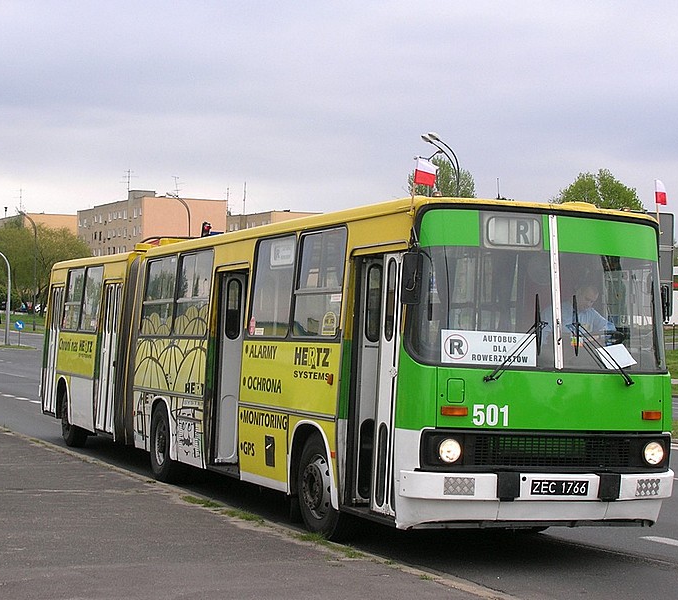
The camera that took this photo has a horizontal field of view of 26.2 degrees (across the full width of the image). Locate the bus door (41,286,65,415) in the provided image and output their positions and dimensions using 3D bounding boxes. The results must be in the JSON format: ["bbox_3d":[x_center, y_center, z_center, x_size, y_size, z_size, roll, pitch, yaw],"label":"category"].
[{"bbox_3d":[-4.924,0.873,25.308,0.100,2.160,1.150,3,-1,-21],"label":"bus door"}]

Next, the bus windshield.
[{"bbox_3d":[1.763,-0.035,12.127,2.320,1.240,0.380,3,-2,-22],"label":"bus windshield"}]

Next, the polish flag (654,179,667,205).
[{"bbox_3d":[2.837,-0.958,12.850,0.160,0.230,0.070,1,0,17],"label":"polish flag"}]

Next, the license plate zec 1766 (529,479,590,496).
[{"bbox_3d":[1.789,1.523,11.774,0.530,0.117,0.020,3,-2,-22],"label":"license plate zec 1766"}]

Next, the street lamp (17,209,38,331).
[{"bbox_3d":[-26.315,-2.577,123.000,1.800,10.400,0.900,1,0,-23],"label":"street lamp"}]

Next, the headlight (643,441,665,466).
[{"bbox_3d":[2.630,1.286,12.227,0.200,0.200,0.100,3,-2,-22],"label":"headlight"}]

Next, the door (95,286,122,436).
[{"bbox_3d":[-3.424,0.879,21.649,0.110,2.270,1.200,3,-2,-22],"label":"door"}]

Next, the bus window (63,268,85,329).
[{"bbox_3d":[-4.381,0.000,24.107,0.090,1.050,1.220,7,-4,-22],"label":"bus window"}]

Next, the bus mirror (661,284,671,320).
[{"bbox_3d":[2.859,0.022,12.750,0.160,0.340,0.080,3,-2,-22],"label":"bus mirror"}]

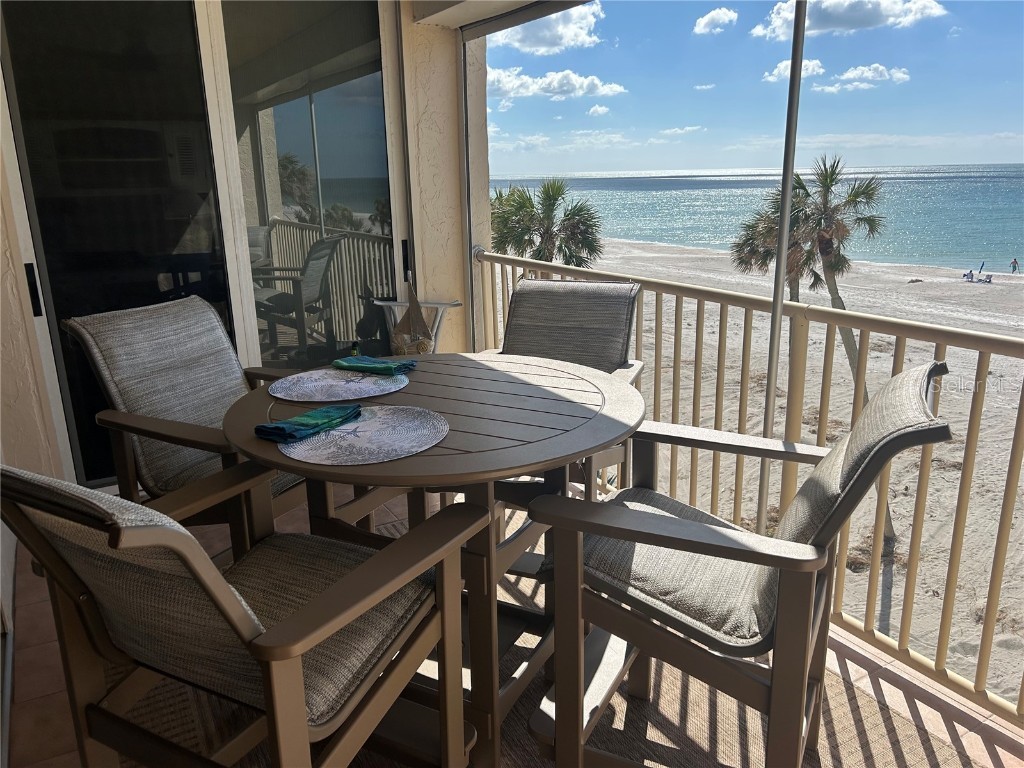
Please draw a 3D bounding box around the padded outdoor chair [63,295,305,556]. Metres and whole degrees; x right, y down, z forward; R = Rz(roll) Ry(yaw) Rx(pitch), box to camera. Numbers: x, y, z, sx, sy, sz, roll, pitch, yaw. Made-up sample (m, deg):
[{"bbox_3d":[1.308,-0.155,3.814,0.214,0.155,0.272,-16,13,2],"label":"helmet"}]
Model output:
[{"bbox_3d":[-0.924,0.312,2.546,0.768,1.095,0.662,7,17,28],"label":"padded outdoor chair"}]

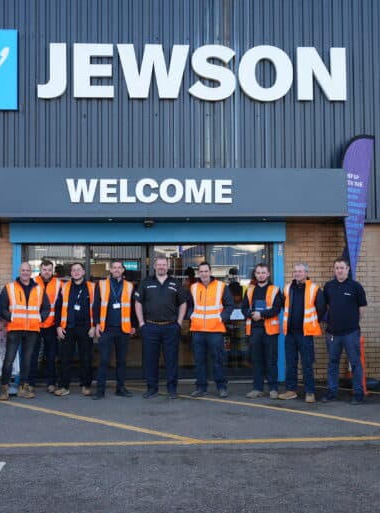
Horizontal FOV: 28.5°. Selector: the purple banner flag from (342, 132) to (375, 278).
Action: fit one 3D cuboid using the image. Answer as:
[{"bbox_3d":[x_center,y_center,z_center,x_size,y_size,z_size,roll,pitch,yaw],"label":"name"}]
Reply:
[{"bbox_3d":[2.390,0.049,10.620,0.500,3.530,0.120,0,-2,-1],"label":"purple banner flag"}]

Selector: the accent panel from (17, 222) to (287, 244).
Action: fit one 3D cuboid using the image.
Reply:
[{"bbox_3d":[-0.586,-0.333,10.745,3.940,0.300,0.120,0,-2,-4],"label":"accent panel"}]

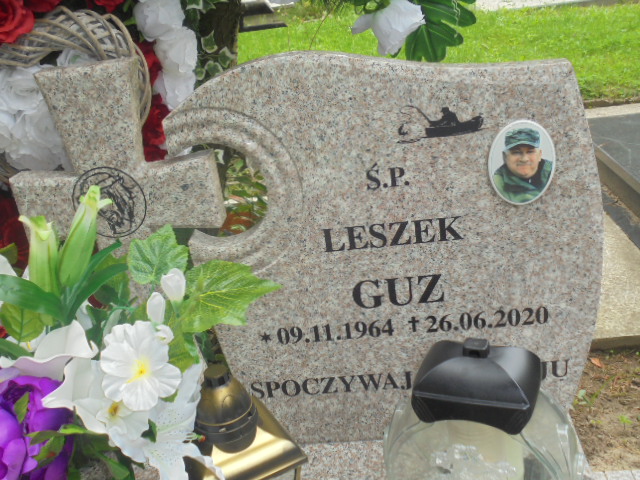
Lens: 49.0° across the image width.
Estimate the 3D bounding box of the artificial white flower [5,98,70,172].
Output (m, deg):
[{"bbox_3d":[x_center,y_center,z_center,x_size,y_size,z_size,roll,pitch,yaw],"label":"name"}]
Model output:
[{"bbox_3d":[-0.482,-0.176,1.204,0.112,0.112,0.085,-5,21,6],"label":"artificial white flower"}]

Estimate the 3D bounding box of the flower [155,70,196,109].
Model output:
[{"bbox_3d":[-0.246,-0.254,1.204,0.073,0.075,0.065,-5,21,6],"label":"flower"}]

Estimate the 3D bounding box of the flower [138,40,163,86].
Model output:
[{"bbox_3d":[-0.296,-0.305,1.214,0.058,0.078,0.060,-5,21,6],"label":"flower"}]

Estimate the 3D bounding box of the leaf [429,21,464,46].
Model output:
[{"bbox_3d":[0.208,-0.342,1.163,0.060,0.044,0.025,-5,21,6],"label":"leaf"}]

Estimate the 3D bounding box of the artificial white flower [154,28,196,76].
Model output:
[{"bbox_3d":[-0.243,-0.319,1.183,0.072,0.079,0.068,-5,21,6],"label":"artificial white flower"}]

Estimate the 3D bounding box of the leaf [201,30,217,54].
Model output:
[{"bbox_3d":[-0.200,-0.355,1.265,0.029,0.042,0.015,-5,21,6],"label":"leaf"}]

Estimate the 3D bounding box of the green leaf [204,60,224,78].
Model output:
[{"bbox_3d":[-0.191,-0.306,1.265,0.034,0.034,0.015,-5,21,6],"label":"green leaf"}]

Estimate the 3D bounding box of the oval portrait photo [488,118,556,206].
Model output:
[{"bbox_3d":[0.288,-0.109,0.998,0.093,0.122,0.010,-5,15,6],"label":"oval portrait photo"}]

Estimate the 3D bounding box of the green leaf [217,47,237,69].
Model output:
[{"bbox_3d":[-0.168,-0.329,1.265,0.034,0.039,0.015,-5,21,6],"label":"green leaf"}]

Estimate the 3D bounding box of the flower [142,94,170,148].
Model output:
[{"bbox_3d":[-0.286,-0.206,1.214,0.065,0.085,0.065,-5,21,6],"label":"flower"}]

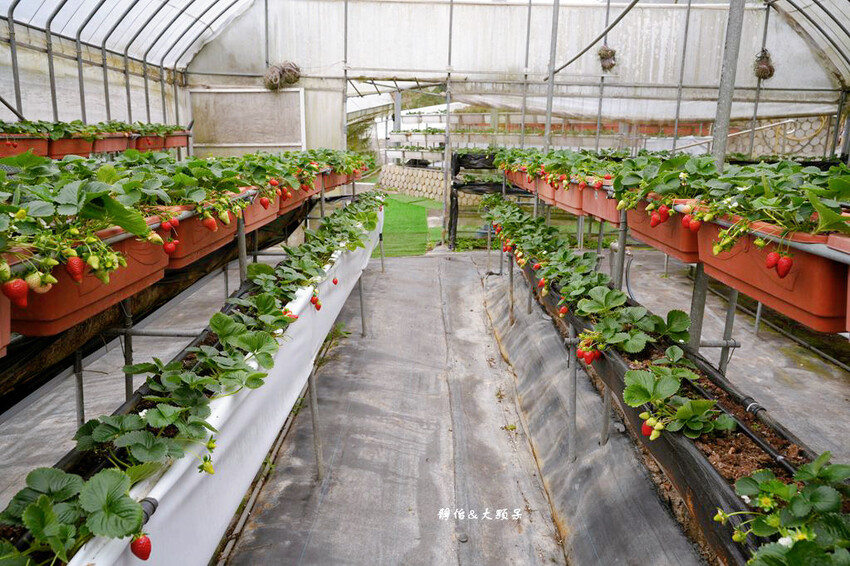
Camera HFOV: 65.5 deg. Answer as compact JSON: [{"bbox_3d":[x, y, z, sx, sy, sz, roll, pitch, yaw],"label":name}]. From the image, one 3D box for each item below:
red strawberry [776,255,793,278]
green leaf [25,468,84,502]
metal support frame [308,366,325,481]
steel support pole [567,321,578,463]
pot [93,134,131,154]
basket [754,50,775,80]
[{"bbox_3d":[0.713,-0.033,1.310,0.031,0.046,0.031,9,14,28],"label":"red strawberry"},{"bbox_3d":[-0.639,0.349,1.140,0.100,0.035,0.060,-2,12,-16],"label":"green leaf"},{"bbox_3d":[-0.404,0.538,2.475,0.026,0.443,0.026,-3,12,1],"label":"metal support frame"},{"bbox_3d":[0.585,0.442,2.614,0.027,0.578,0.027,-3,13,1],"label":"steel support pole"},{"bbox_3d":[-2.672,-1.191,5.582,0.250,0.183,0.670,1,13,0],"label":"pot"},{"bbox_3d":[3.797,-2.443,7.390,0.220,0.360,0.220,8,14,25],"label":"basket"}]

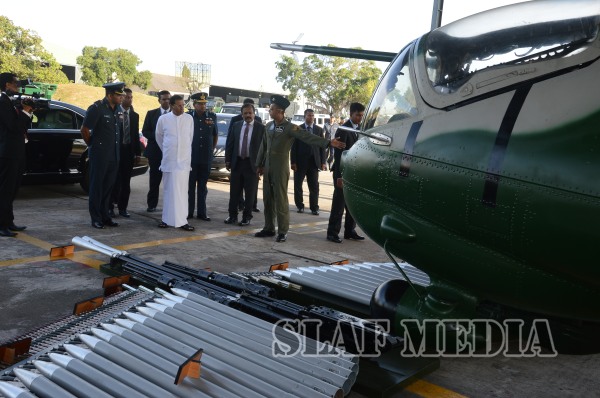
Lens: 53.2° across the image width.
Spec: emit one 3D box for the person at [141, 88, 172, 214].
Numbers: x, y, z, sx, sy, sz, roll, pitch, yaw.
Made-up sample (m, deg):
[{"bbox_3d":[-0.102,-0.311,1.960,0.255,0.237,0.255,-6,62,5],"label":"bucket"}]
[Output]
[{"bbox_3d":[-2.076,-0.709,8.980,0.500,1.775,0.320,1,7,-18],"label":"person"}]

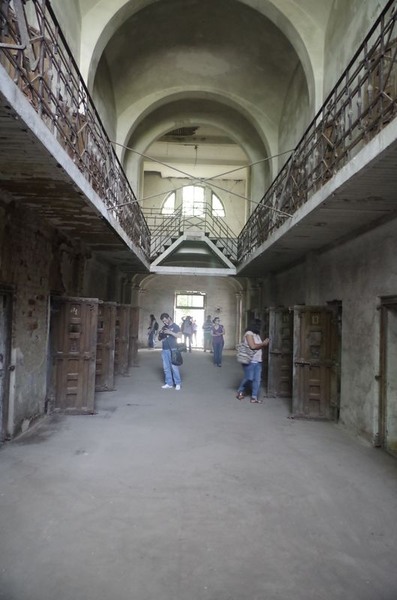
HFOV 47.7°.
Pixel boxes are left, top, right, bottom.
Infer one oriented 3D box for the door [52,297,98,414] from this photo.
[{"bbox_3d":[-2.040,0.911,7.402,0.735,1.900,0.070,2,-2,-5],"label":"door"}]

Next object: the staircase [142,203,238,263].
[{"bbox_3d":[-0.129,-1.865,14.279,2.690,2.100,0.800,2,-2,-1],"label":"staircase"}]

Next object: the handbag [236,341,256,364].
[{"bbox_3d":[0.949,1.044,8.875,0.360,0.440,0.180,1,-2,24],"label":"handbag"}]

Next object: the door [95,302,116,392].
[{"bbox_3d":[-2.111,0.991,9.590,0.735,1.900,0.070,3,-2,-21],"label":"door"}]

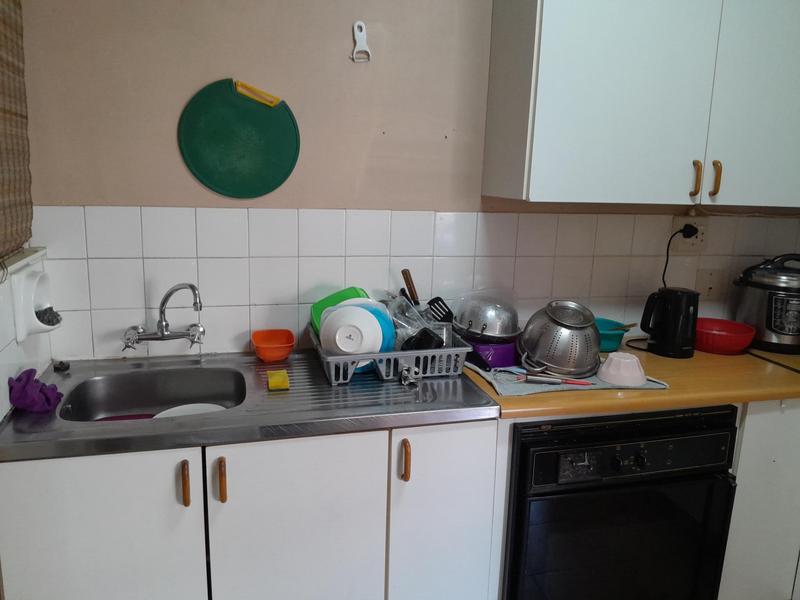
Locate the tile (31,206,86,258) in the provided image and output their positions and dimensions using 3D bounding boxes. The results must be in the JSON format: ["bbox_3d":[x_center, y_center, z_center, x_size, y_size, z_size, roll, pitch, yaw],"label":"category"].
[{"bbox_3d":[-0.984,-0.193,1.742,0.150,0.150,0.010,-1,10,-14],"label":"tile"}]

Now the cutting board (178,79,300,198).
[{"bbox_3d":[-0.469,-0.473,1.774,0.348,0.343,0.013,-1,11,-15],"label":"cutting board"}]

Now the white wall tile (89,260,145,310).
[{"bbox_3d":[-0.832,-0.048,1.772,0.149,0.148,0.008,-1,11,-15],"label":"white wall tile"}]

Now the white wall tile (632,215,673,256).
[{"bbox_3d":[0.914,-0.234,2.196,0.149,0.148,0.008,-1,11,-15],"label":"white wall tile"}]

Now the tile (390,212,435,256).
[{"bbox_3d":[0.044,-0.218,1.998,0.150,0.150,0.008,-1,10,-15],"label":"tile"}]

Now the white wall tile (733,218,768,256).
[{"bbox_3d":[1.350,-0.244,2.309,0.149,0.148,0.008,-1,11,-15],"label":"white wall tile"}]

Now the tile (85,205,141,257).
[{"bbox_3d":[-0.847,-0.200,1.783,0.150,0.150,0.010,-1,11,-14],"label":"tile"}]

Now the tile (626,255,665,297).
[{"bbox_3d":[0.928,-0.089,2.261,0.150,0.150,0.010,-1,10,-14],"label":"tile"}]

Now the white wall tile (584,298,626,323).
[{"bbox_3d":[0.775,0.064,2.262,0.150,0.150,0.010,-1,11,-14],"label":"white wall tile"}]

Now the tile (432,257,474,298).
[{"bbox_3d":[0.185,-0.071,2.035,0.149,0.148,0.008,-1,11,-15],"label":"tile"}]

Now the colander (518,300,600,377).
[{"bbox_3d":[0.489,0.099,1.783,0.257,0.139,0.307,31,36,32],"label":"colander"}]

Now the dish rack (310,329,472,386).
[{"bbox_3d":[-0.036,0.154,1.784,0.420,0.097,0.350,-1,10,-15],"label":"dish rack"}]

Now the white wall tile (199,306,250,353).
[{"bbox_3d":[-0.552,0.094,1.907,0.150,0.150,0.010,-1,10,-14],"label":"white wall tile"}]

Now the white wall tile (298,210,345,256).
[{"bbox_3d":[-0.251,-0.216,1.936,0.150,0.150,0.010,-1,11,-14],"label":"white wall tile"}]

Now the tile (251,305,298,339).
[{"bbox_3d":[-0.404,0.091,1.935,0.150,0.150,0.008,-1,10,-15],"label":"tile"}]

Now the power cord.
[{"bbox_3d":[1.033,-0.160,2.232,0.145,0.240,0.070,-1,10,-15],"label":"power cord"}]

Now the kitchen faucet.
[{"bbox_3d":[-0.689,0.045,1.757,0.222,0.192,0.170,-1,10,-15],"label":"kitchen faucet"}]

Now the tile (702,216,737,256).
[{"bbox_3d":[1.228,-0.246,2.317,0.150,0.150,0.010,-1,11,-14],"label":"tile"}]

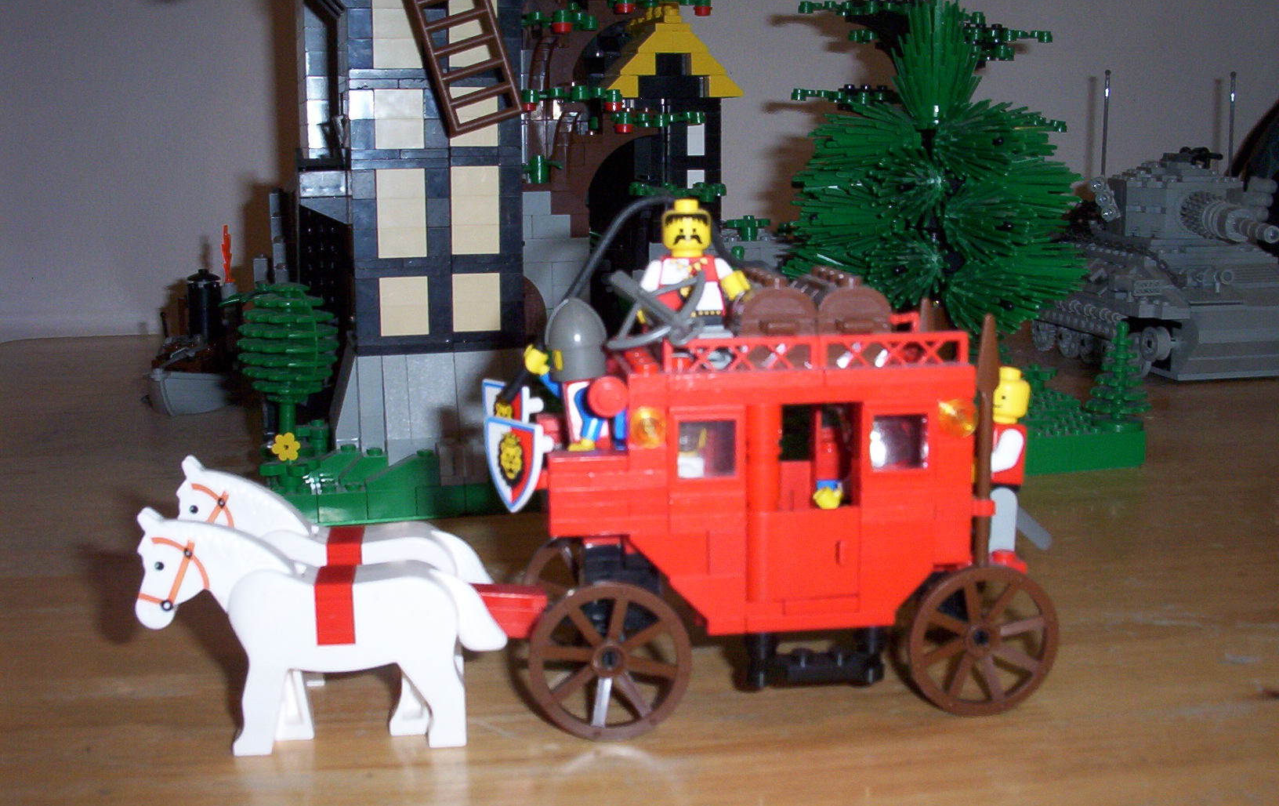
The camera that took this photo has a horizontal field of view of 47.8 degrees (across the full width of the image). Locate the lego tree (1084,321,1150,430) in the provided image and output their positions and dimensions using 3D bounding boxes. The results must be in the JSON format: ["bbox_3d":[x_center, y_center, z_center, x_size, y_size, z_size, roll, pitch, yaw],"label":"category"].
[{"bbox_3d":[0.184,-0.011,0.554,0.025,0.042,0.025,-3,9,-17],"label":"lego tree"}]

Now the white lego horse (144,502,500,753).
[{"bbox_3d":[-0.063,0.044,0.289,0.073,0.049,0.016,-1,9,-6],"label":"white lego horse"}]

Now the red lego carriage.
[{"bbox_3d":[0.024,0.017,0.318,0.117,0.092,0.062,-2,9,-8],"label":"red lego carriage"}]

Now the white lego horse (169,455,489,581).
[{"bbox_3d":[-0.066,0.037,0.320,0.074,0.052,0.016,-1,9,-6],"label":"white lego horse"}]

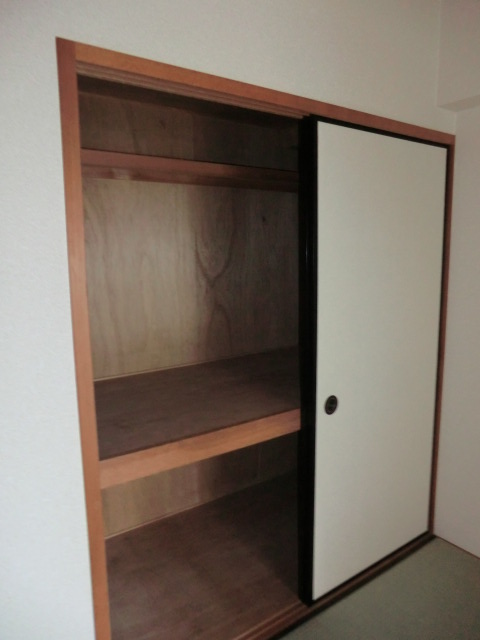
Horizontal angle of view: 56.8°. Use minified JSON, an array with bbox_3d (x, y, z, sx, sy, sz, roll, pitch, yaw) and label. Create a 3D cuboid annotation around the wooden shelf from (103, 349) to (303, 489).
[{"bbox_3d":[-0.011,0.325,1.994,1.550,0.082,0.830,-6,10,-33],"label":"wooden shelf"}]

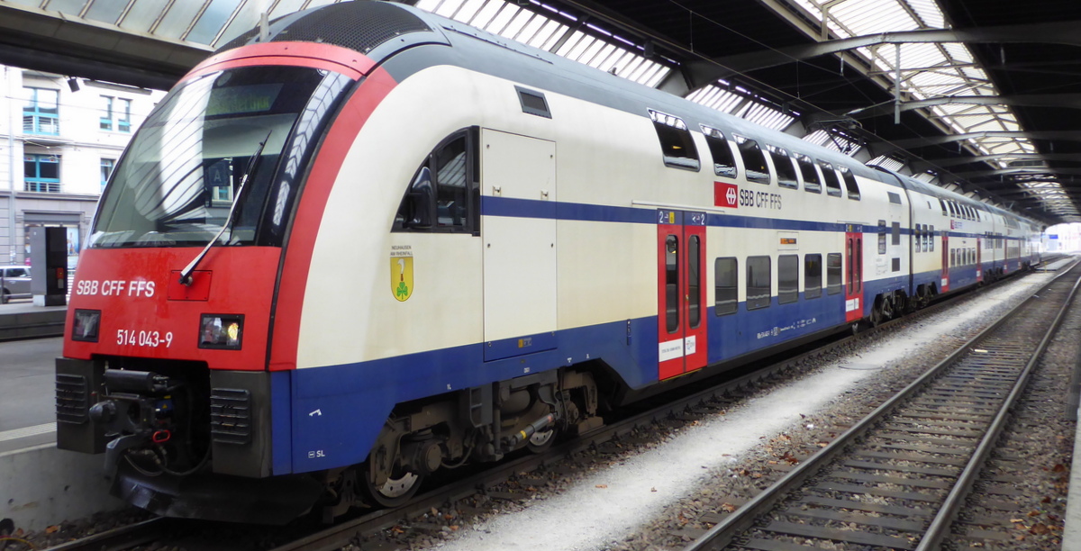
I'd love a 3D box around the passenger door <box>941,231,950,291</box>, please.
[{"bbox_3d":[13.840,-0.455,34.241,0.090,2.080,1.720,0,2,29],"label":"passenger door"}]

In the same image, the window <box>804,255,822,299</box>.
[{"bbox_3d":[5.083,0.005,18.664,0.070,0.805,1.253,0,2,29],"label":"window"}]

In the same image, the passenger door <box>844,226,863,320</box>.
[{"bbox_3d":[6.808,-0.063,21.750,0.090,2.080,1.692,0,2,29],"label":"passenger door"}]

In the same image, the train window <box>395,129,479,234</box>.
[{"bbox_3d":[-0.856,-0.799,8.155,0.100,0.920,1.197,0,2,29],"label":"train window"}]

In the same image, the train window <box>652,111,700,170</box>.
[{"bbox_3d":[1.739,-1.701,12.859,0.100,0.760,1.314,-18,-7,29],"label":"train window"}]

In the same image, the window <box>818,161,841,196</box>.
[{"bbox_3d":[5.824,-1.928,20.115,0.100,0.760,1.253,-18,-7,29],"label":"window"}]

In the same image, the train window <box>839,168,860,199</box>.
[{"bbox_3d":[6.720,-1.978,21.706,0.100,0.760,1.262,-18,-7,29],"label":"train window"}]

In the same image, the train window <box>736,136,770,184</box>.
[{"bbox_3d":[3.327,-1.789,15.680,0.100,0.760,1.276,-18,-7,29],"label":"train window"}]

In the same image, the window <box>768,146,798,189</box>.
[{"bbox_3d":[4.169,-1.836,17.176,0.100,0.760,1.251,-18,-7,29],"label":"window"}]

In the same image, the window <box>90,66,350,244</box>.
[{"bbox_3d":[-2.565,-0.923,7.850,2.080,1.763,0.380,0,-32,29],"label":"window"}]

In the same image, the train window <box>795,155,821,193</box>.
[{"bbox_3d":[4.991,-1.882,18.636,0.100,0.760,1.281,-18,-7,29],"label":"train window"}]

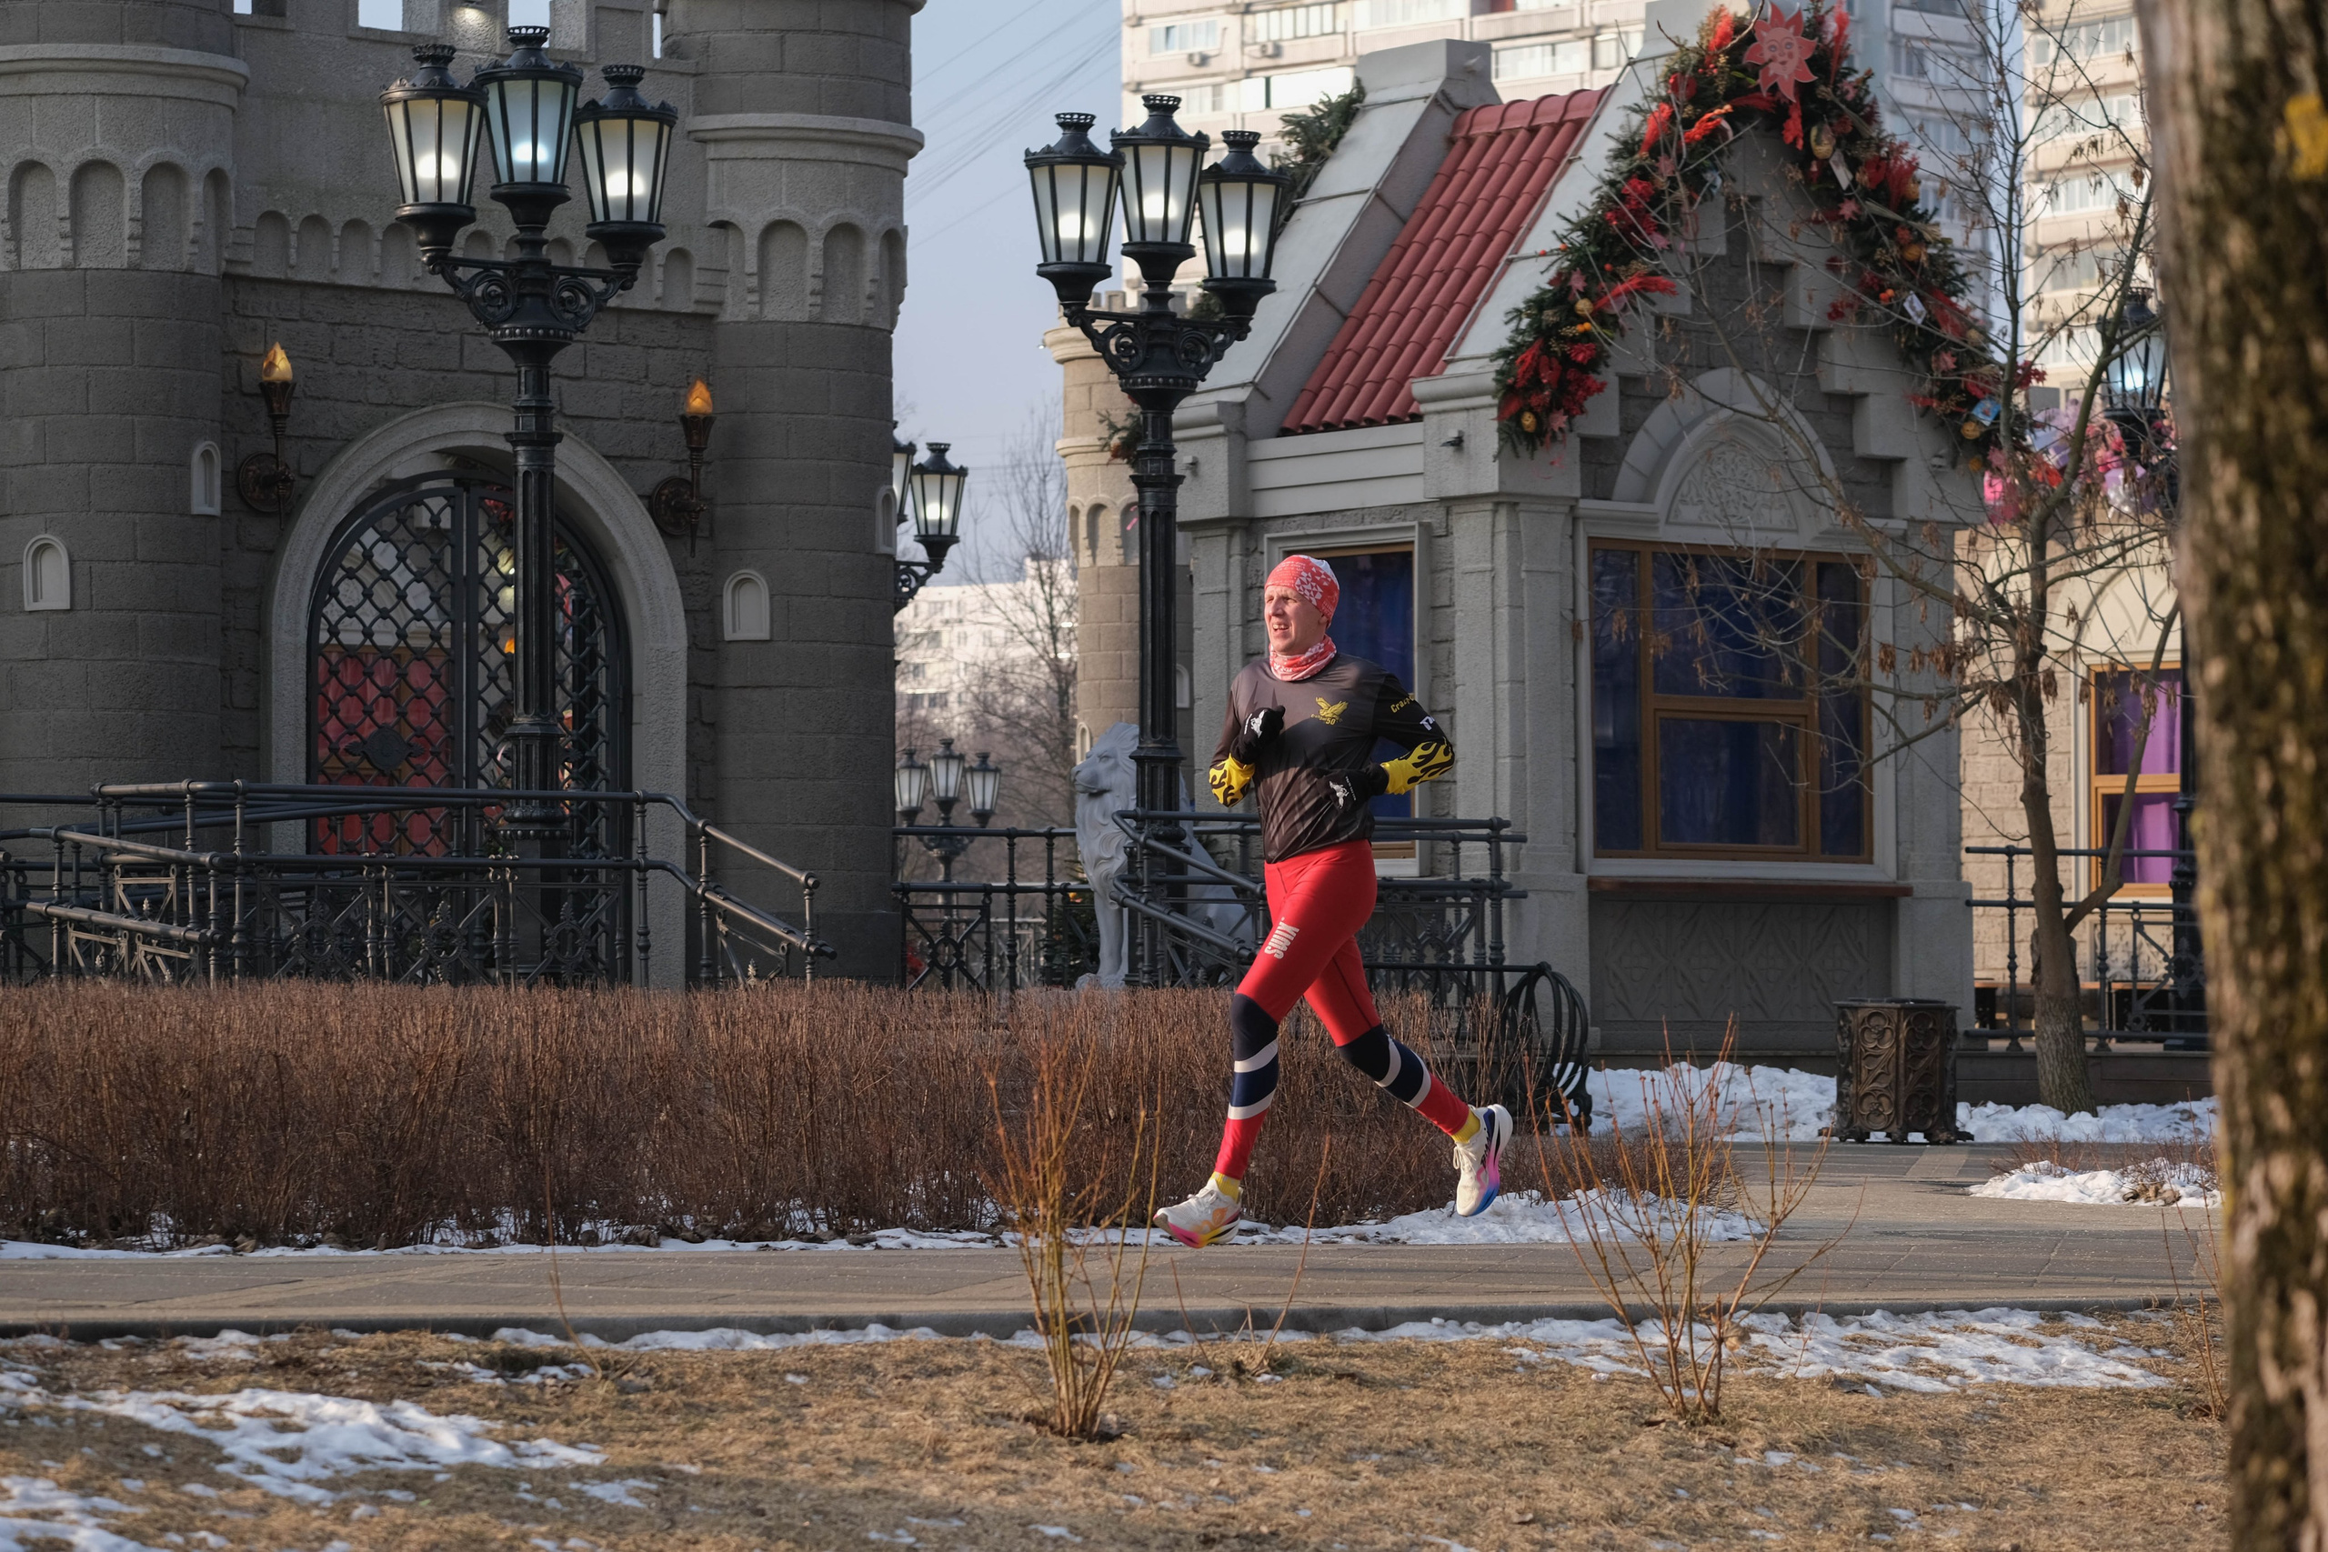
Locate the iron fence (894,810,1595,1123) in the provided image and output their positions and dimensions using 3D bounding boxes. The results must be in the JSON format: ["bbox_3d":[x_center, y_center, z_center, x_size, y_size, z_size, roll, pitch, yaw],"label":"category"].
[{"bbox_3d":[0.334,0.794,26.200,3.200,1.200,1.000,1,-3,-36],"label":"iron fence"}]

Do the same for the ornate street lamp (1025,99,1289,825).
[{"bbox_3d":[-0.022,-0.940,24.800,1.250,3.500,0.420,2,-3,-37],"label":"ornate street lamp"}]

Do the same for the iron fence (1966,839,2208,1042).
[{"bbox_3d":[4.531,0.830,30.000,1.600,0.970,0.120,1,-3,-33],"label":"iron fence"}]

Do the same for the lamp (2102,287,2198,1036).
[{"bbox_3d":[5.006,-0.575,30.000,1.250,3.720,0.420,2,-3,-37],"label":"lamp"}]

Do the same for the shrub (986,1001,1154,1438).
[{"bbox_3d":[-0.146,0.697,9.700,0.280,0.680,0.280,0,-2,0],"label":"shrub"}]

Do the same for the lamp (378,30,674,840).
[{"bbox_3d":[-2.372,-1.027,23.300,1.250,3.500,0.420,2,-3,-37],"label":"lamp"}]

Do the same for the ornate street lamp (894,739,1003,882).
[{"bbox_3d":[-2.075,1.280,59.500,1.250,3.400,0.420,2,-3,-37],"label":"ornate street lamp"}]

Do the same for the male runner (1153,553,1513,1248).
[{"bbox_3d":[0.425,0.315,15.500,1.000,1.730,0.620,1,-3,-36],"label":"male runner"}]

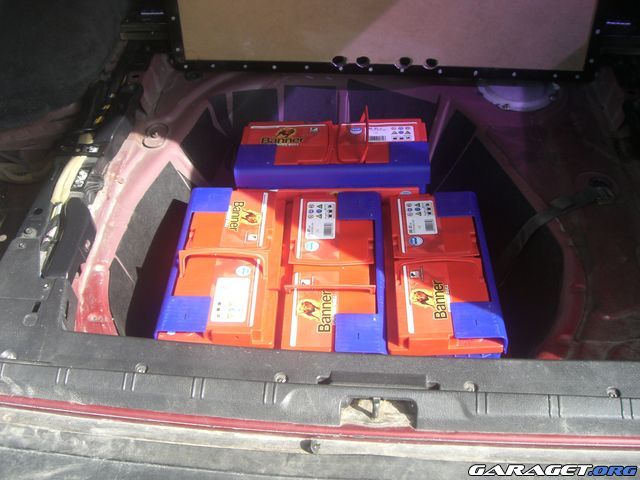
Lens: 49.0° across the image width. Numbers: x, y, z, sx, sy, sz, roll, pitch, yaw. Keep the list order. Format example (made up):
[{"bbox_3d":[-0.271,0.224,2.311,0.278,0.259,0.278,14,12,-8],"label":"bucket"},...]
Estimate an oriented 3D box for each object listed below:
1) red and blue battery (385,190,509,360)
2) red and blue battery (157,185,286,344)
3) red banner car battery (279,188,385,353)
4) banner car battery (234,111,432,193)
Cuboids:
[{"bbox_3d":[0.203,0.102,1.263,0.178,0.190,0.354,1,40,2],"label":"red and blue battery"},{"bbox_3d":[-0.151,0.091,1.230,0.177,0.193,0.354,0,42,1],"label":"red and blue battery"},{"bbox_3d":[0.028,0.104,1.274,0.178,0.190,0.354,0,40,2],"label":"red banner car battery"},{"bbox_3d":[0.027,-0.126,1.415,0.354,0.210,0.178,0,40,1],"label":"banner car battery"}]

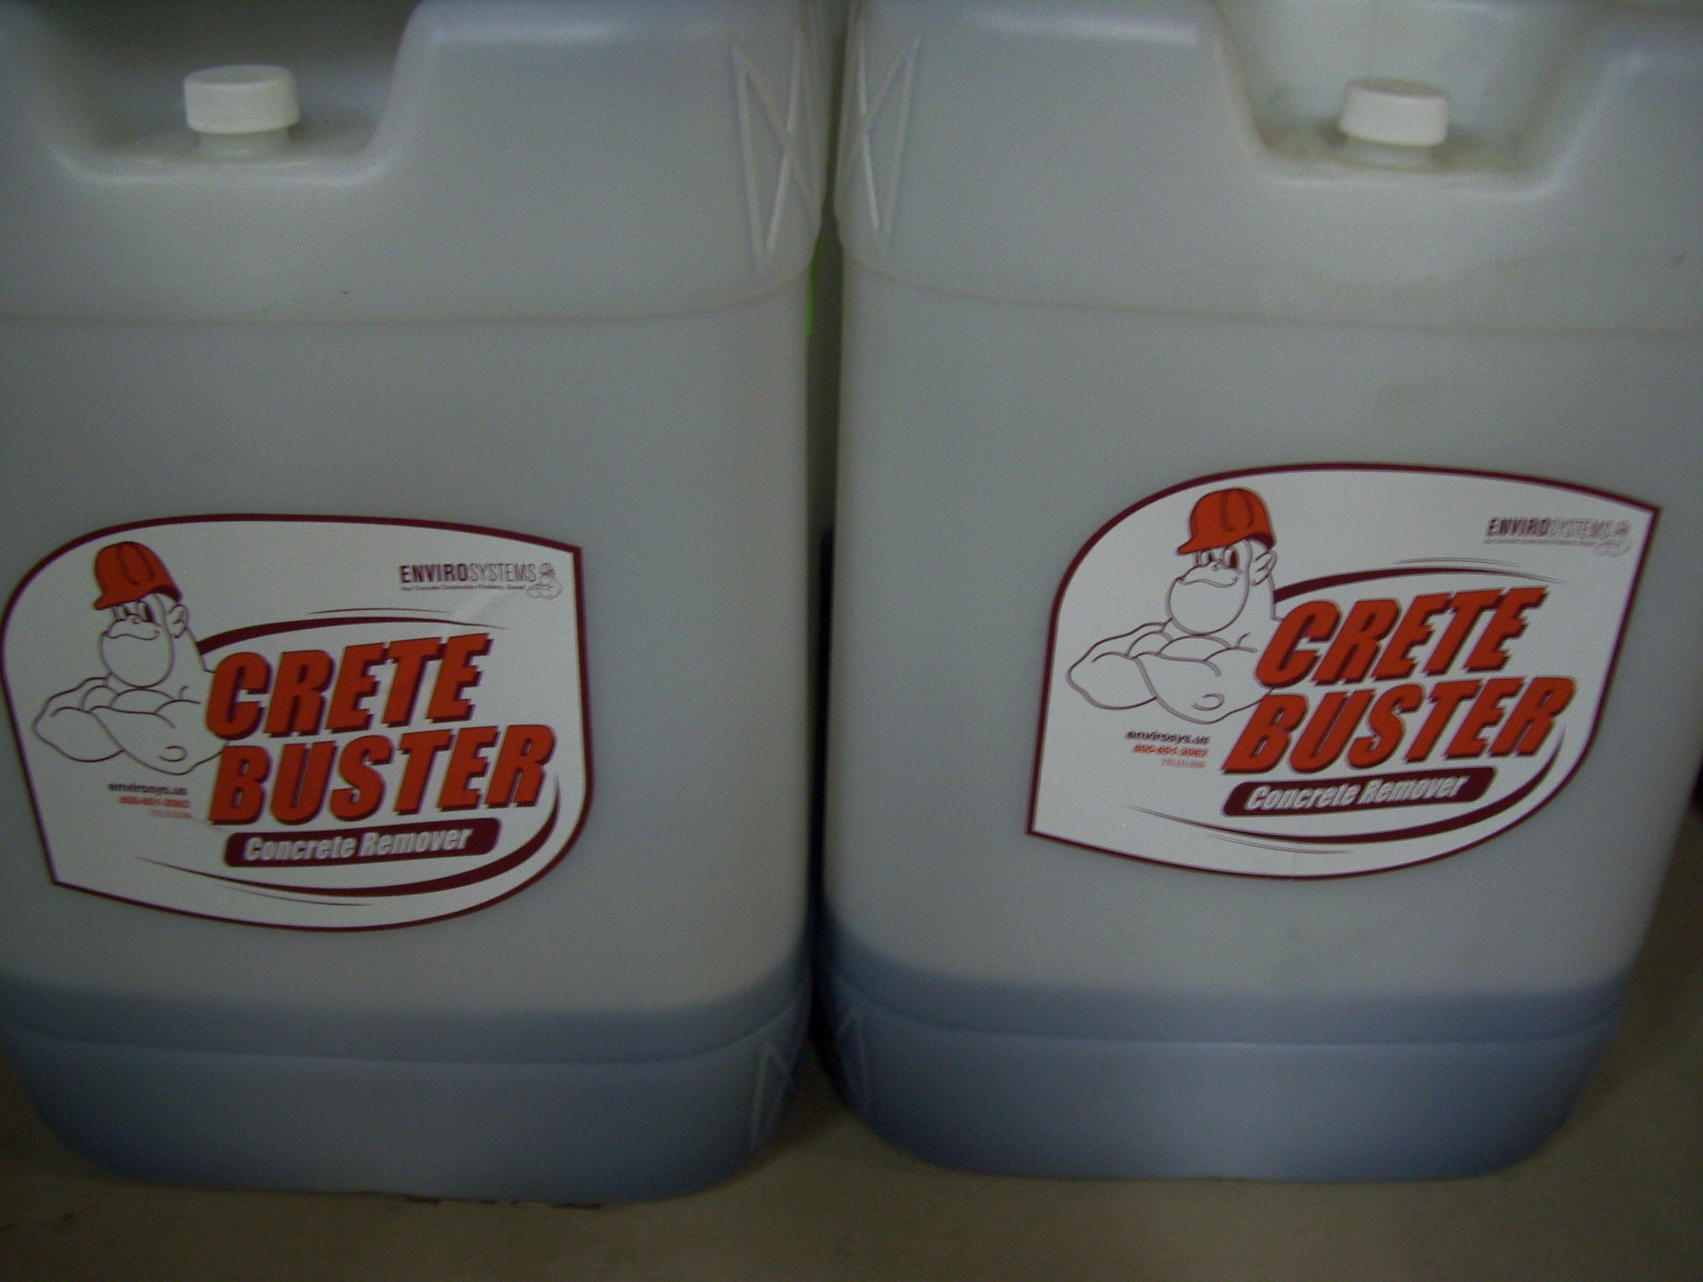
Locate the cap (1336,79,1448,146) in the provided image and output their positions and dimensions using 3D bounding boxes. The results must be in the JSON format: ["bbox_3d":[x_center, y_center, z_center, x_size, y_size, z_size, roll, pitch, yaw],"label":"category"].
[{"bbox_3d":[0.170,-0.165,0.555,0.035,0.016,0.035,1,25,0],"label":"cap"}]

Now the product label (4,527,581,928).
[{"bbox_3d":[-0.179,0.029,0.578,0.192,0.152,0.005,0,25,1],"label":"product label"}]

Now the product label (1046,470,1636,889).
[{"bbox_3d":[0.163,0.013,0.587,0.192,0.152,0.005,1,25,-5],"label":"product label"}]

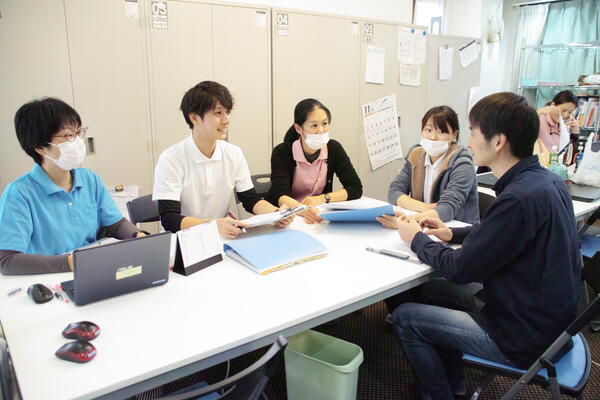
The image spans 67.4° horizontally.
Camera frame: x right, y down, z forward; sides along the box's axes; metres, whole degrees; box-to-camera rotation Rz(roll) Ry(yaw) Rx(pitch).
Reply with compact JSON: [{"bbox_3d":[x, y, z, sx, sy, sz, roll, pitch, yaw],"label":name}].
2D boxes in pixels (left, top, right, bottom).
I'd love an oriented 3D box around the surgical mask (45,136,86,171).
[{"bbox_3d":[-0.785,-0.159,1.520,0.095,0.105,0.140,14,18,19],"label":"surgical mask"}]

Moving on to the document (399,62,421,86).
[{"bbox_3d":[1.015,-1.138,4.112,0.255,0.200,0.008,-8,15,-32],"label":"document"}]

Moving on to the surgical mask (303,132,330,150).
[{"bbox_3d":[0.076,-0.295,2.246,0.140,0.095,0.080,-10,16,-36],"label":"surgical mask"}]

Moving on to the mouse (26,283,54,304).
[{"bbox_3d":[-0.793,0.286,1.373,0.097,0.036,0.060,10,16,38],"label":"mouse"}]

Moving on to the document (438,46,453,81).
[{"bbox_3d":[1.413,-1.311,4.338,0.210,0.300,0.008,-8,15,-32],"label":"document"}]

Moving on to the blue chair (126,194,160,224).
[{"bbox_3d":[-0.502,0.419,2.196,0.460,0.790,0.480,-11,17,-40],"label":"blue chair"}]

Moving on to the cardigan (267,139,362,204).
[{"bbox_3d":[0.073,-0.068,2.260,0.450,0.480,0.310,-6,15,-24],"label":"cardigan"}]

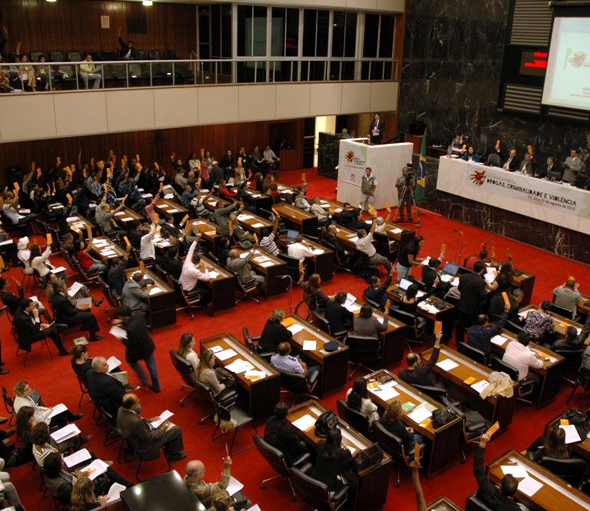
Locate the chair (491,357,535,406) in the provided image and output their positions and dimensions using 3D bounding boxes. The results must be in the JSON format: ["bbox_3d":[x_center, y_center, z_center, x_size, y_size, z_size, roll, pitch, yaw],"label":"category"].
[{"bbox_3d":[3.636,2.108,9.626,0.620,0.920,0.600,-16,28,-37],"label":"chair"}]

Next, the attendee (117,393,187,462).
[{"bbox_3d":[-1.904,2.351,7.850,0.880,1.270,0.550,-10,23,-26],"label":"attendee"}]

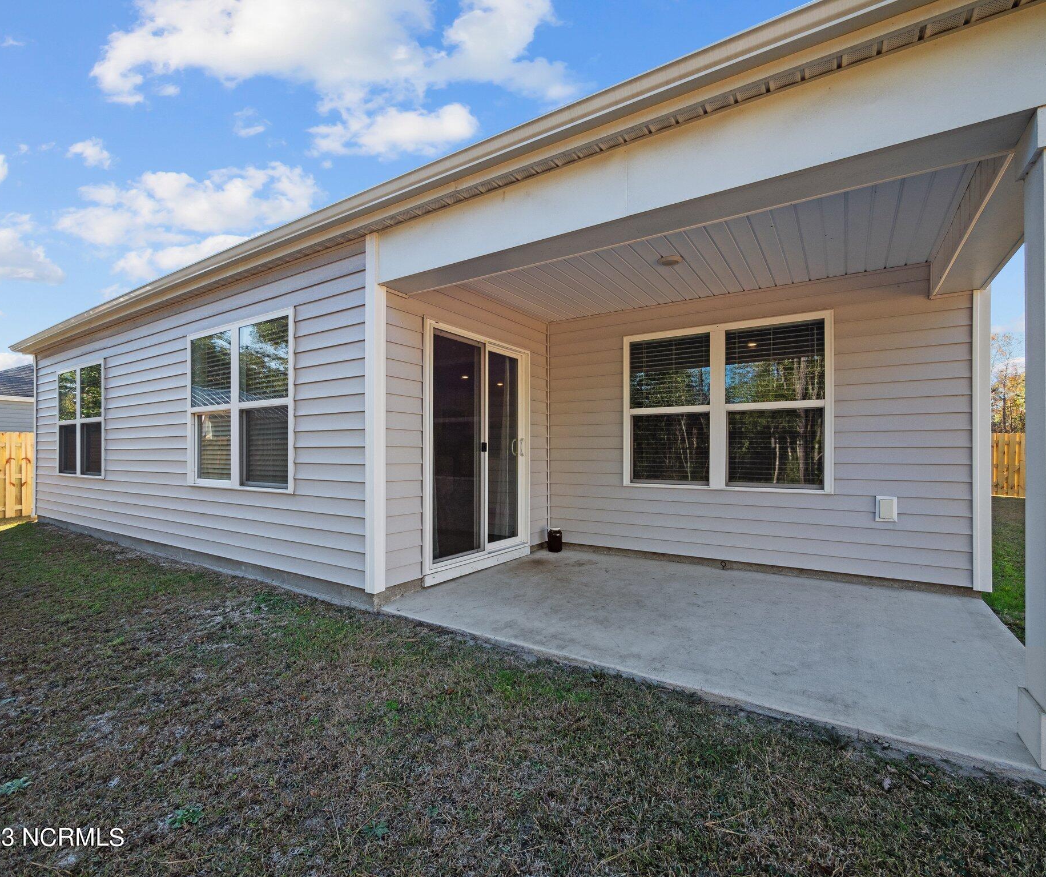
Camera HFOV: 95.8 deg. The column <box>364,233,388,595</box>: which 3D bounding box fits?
[{"bbox_3d":[-1.053,-0.173,3.393,0.100,2.530,0.100,-1,-1,33],"label":"column"}]

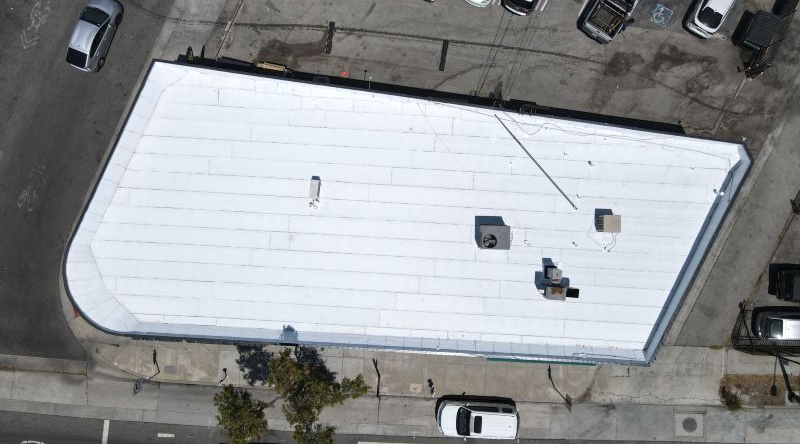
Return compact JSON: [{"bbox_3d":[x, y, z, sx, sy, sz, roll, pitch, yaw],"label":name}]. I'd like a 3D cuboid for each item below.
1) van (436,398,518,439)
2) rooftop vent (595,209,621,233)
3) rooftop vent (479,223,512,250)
[{"bbox_3d":[4.530,11.330,31.750,4.640,1.660,1.870,3,90,-1],"label":"van"},{"bbox_3d":[10.790,0.107,28.620,0.880,0.880,0.880,0,90,-1],"label":"rooftop vent"},{"bbox_3d":[4.830,0.790,28.450,1.380,1.080,1.190,2,90,-1],"label":"rooftop vent"}]

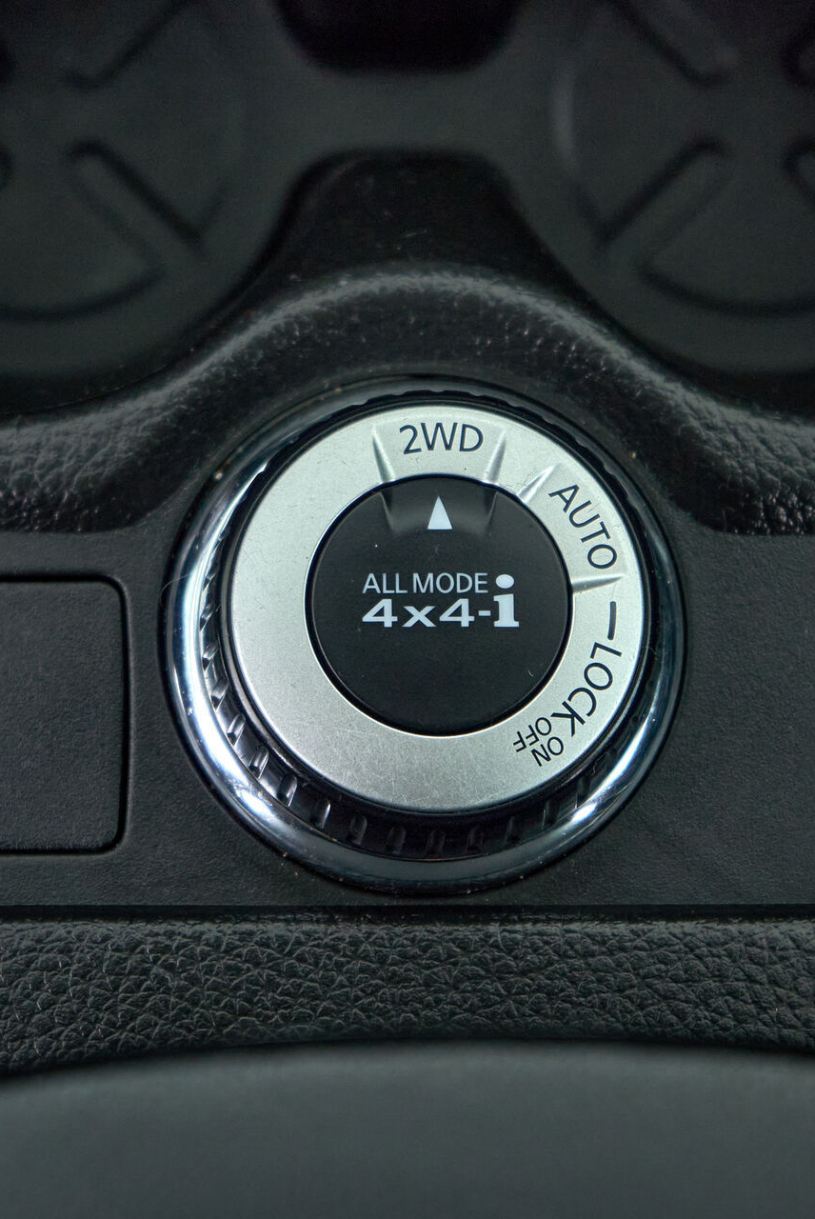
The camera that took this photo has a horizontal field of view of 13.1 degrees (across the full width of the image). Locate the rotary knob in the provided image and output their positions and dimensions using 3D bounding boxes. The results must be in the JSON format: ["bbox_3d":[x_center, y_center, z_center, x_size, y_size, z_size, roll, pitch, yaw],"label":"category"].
[{"bbox_3d":[0.002,0.001,0.410,0.060,0.021,0.060,0,80,-2],"label":"rotary knob"}]

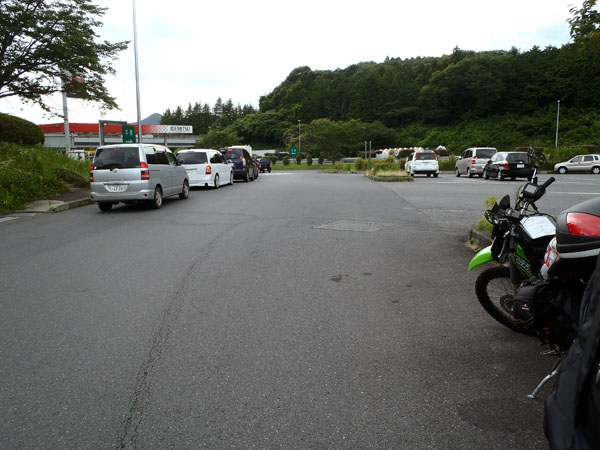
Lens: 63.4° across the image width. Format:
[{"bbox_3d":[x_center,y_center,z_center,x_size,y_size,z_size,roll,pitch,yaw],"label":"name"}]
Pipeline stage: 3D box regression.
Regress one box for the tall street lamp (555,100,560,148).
[{"bbox_3d":[36.137,-13.942,68.000,0.300,7.100,0.300,-1,8,0],"label":"tall street lamp"}]

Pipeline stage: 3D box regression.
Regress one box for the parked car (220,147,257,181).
[{"bbox_3d":[-3.779,-3.654,29.391,1.740,1.920,4.550,0,8,2],"label":"parked car"}]

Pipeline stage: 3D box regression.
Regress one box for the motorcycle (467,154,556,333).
[{"bbox_3d":[1.613,0.306,3.044,0.740,1.380,2.100,0,8,6],"label":"motorcycle"}]

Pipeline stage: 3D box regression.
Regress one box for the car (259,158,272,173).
[{"bbox_3d":[-4.241,-7.282,60.000,1.475,1.690,3.400,-1,8,-3],"label":"car"}]

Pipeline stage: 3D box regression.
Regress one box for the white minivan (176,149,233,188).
[{"bbox_3d":[-4.557,-2.764,23.751,1.830,1.760,4.750,0,8,5],"label":"white minivan"}]

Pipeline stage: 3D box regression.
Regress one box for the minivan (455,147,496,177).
[{"bbox_3d":[11.810,-4.144,32.396,1.700,1.850,4.570,0,8,3],"label":"minivan"}]

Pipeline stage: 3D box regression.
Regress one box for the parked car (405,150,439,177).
[{"bbox_3d":[8.381,-4.215,33.479,1.760,1.700,4.450,0,8,5],"label":"parked car"}]

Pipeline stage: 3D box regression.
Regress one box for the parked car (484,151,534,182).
[{"bbox_3d":[12.054,-3.387,28.119,1.740,1.580,4.350,0,8,5],"label":"parked car"}]

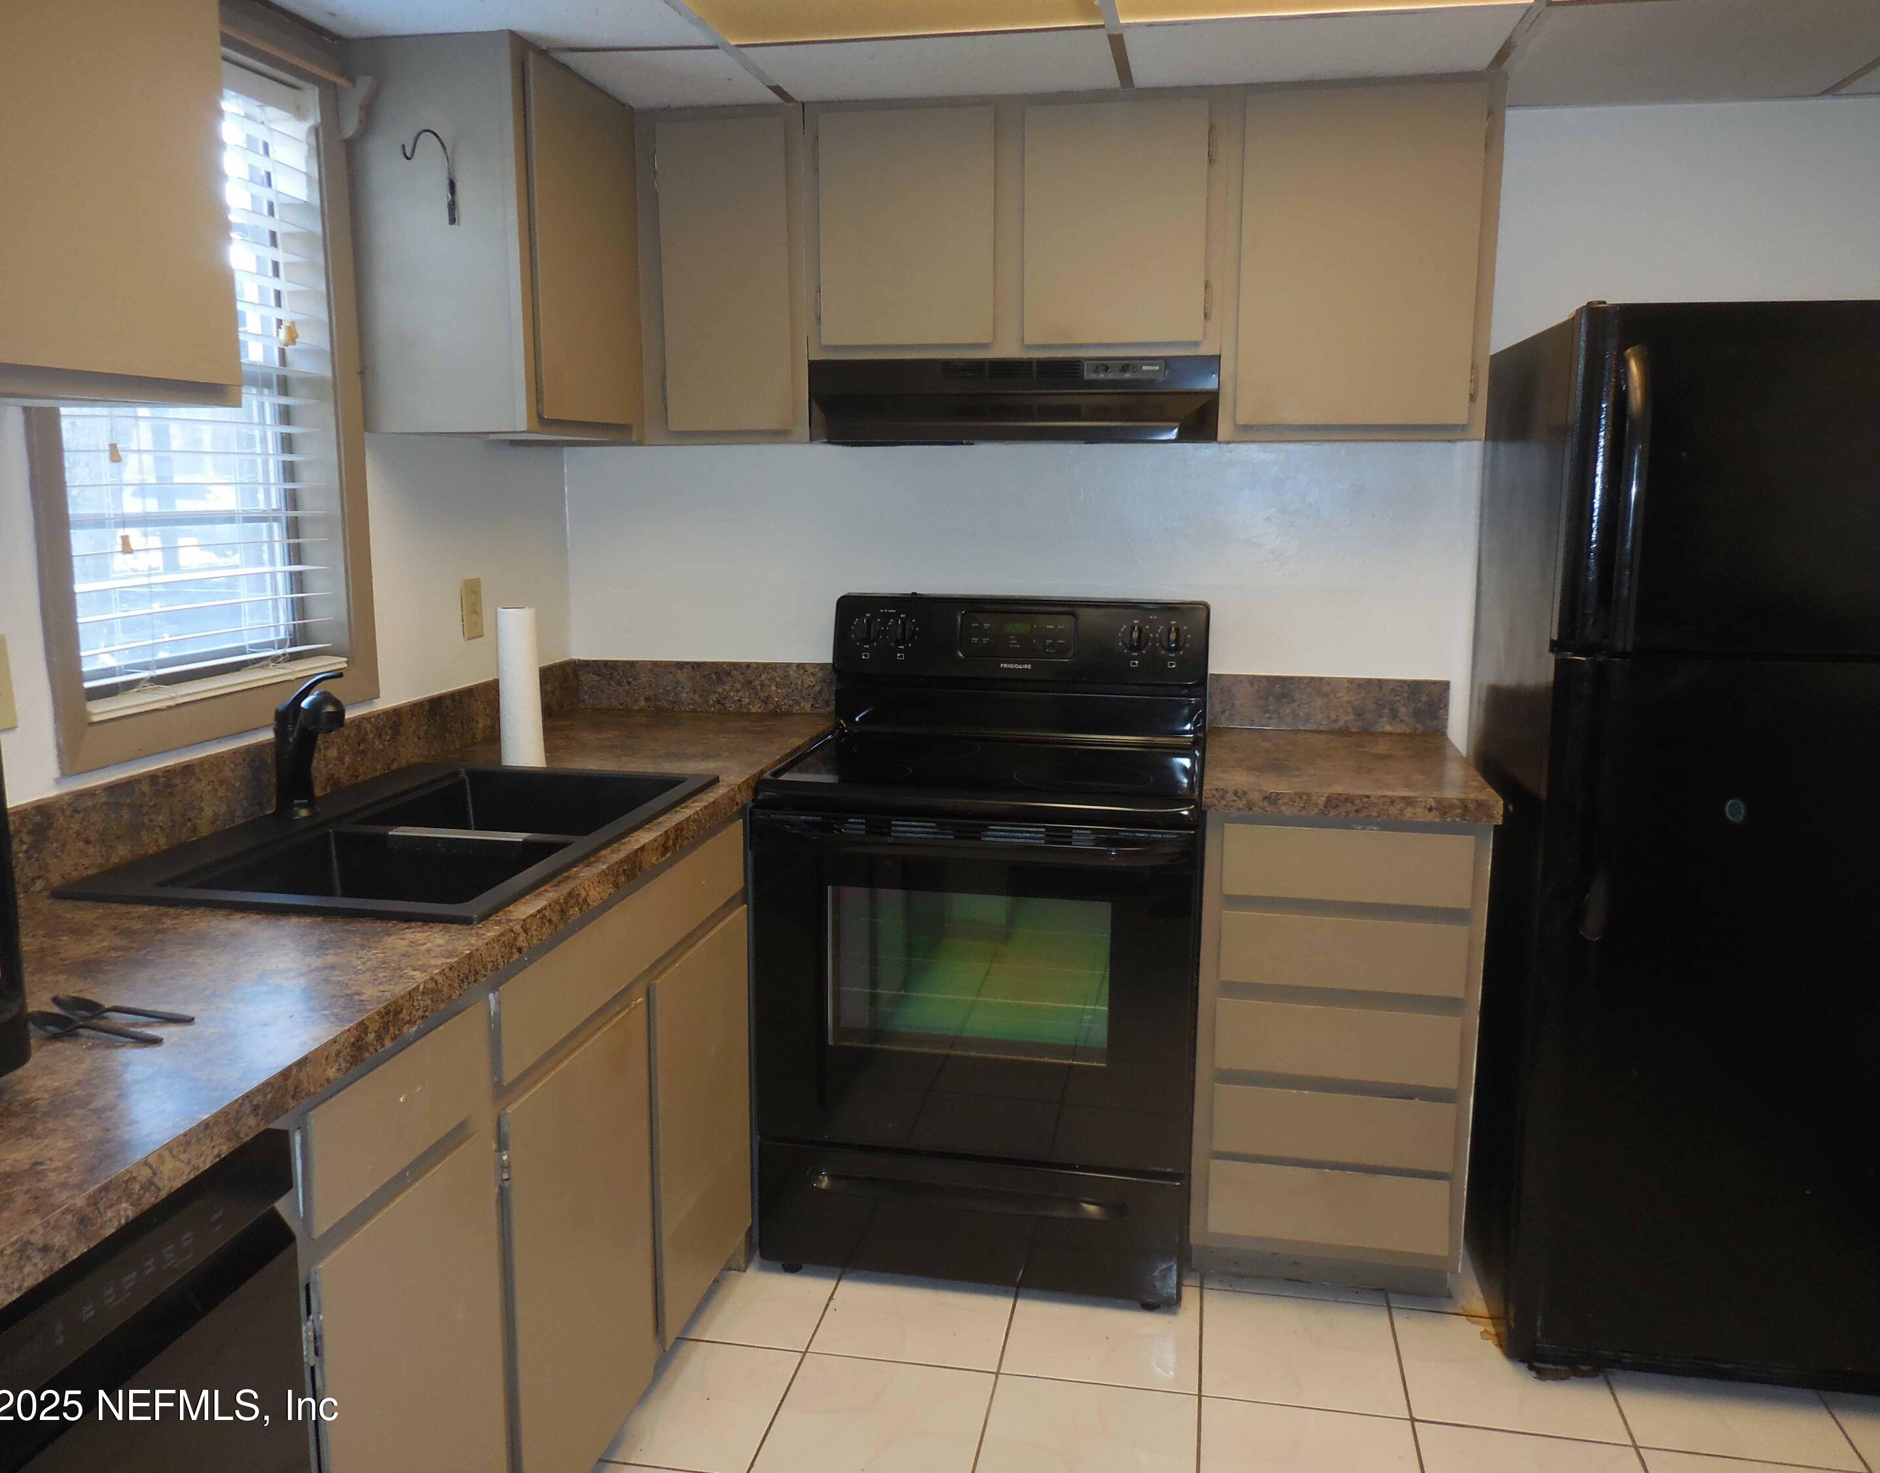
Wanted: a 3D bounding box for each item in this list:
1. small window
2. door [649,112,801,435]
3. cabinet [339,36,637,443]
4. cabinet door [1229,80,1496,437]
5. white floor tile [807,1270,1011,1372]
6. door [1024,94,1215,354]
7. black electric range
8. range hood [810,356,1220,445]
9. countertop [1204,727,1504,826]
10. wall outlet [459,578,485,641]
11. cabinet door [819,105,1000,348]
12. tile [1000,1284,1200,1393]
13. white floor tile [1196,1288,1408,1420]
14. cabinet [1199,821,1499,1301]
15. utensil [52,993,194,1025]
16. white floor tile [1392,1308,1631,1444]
[{"bbox_3d":[-1.057,-0.509,1.994,0.100,1.007,0.687,2,10,10],"label":"small window"},{"bbox_3d":[-0.402,-0.865,2.675,0.246,0.558,0.020,2,10,11],"label":"door"},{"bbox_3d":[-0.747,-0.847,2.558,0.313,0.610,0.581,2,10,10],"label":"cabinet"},{"bbox_3d":[0.725,-0.825,2.463,0.394,0.558,0.020,2,10,11],"label":"cabinet door"},{"bbox_3d":[-0.034,0.991,2.452,0.318,0.010,0.318,2,10,10],"label":"white floor tile"},{"bbox_3d":[0.312,-0.913,2.529,0.320,0.406,0.020,2,10,11],"label":"door"},{"bbox_3d":[0.105,0.347,2.702,0.758,1.177,0.705,2,10,10],"label":"black electric range"},{"bbox_3d":[0.141,-0.631,2.693,0.766,0.157,0.445,2,10,10],"label":"range hood"},{"bbox_3d":[0.724,0.062,2.604,0.473,0.042,0.632,2,10,10],"label":"countertop"},{"bbox_3d":[-0.893,-0.244,2.726,0.008,0.115,0.070,2,10,10],"label":"wall outlet"},{"bbox_3d":[-0.059,-0.926,2.598,0.323,0.406,0.020,2,10,11],"label":"cabinet door"},{"bbox_3d":[0.279,1.002,2.394,0.318,0.010,0.318,2,10,10],"label":"tile"},{"bbox_3d":[0.592,1.013,2.337,0.318,0.010,0.318,2,10,10],"label":"white floor tile"},{"bbox_3d":[0.722,0.510,2.679,0.444,0.867,0.636,2,10,10],"label":"cabinet"},{"bbox_3d":[-0.751,0.251,1.298,0.155,0.017,0.031,3,10,13],"label":"utensil"},{"bbox_3d":[0.904,1.024,2.280,0.318,0.010,0.318,2,10,10],"label":"white floor tile"}]

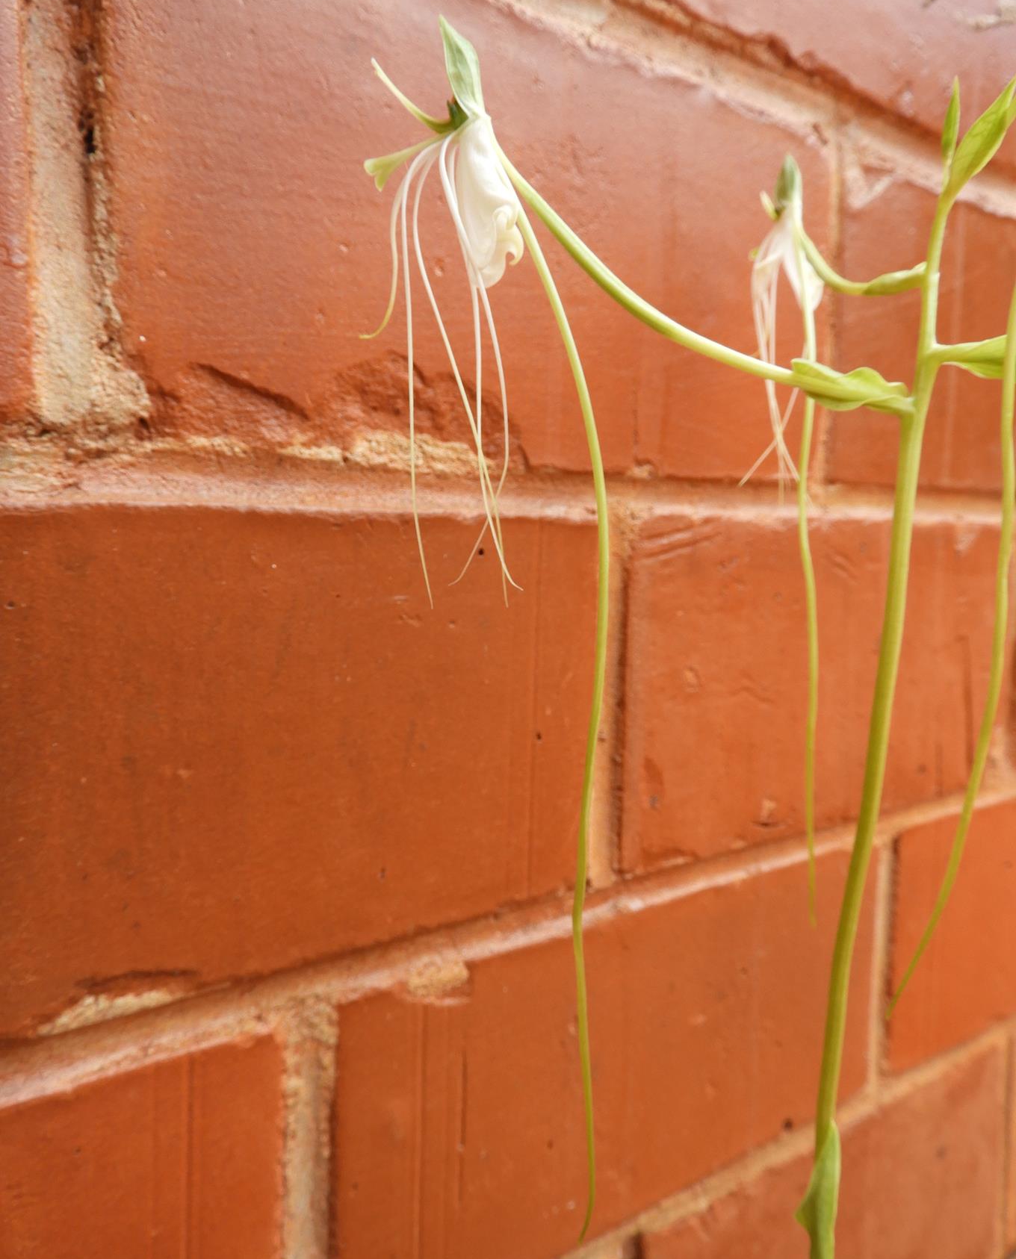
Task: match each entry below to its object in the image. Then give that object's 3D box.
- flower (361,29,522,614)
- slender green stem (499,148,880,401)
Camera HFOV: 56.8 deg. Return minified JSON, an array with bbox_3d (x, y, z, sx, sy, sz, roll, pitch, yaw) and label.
[{"bbox_3d":[-0.011,-0.052,0.160,0.025,0.091,0.028,-1,9,-16],"label":"flower"},{"bbox_3d":[0.034,-0.064,0.172,0.074,0.036,0.014,-1,9,-16],"label":"slender green stem"}]

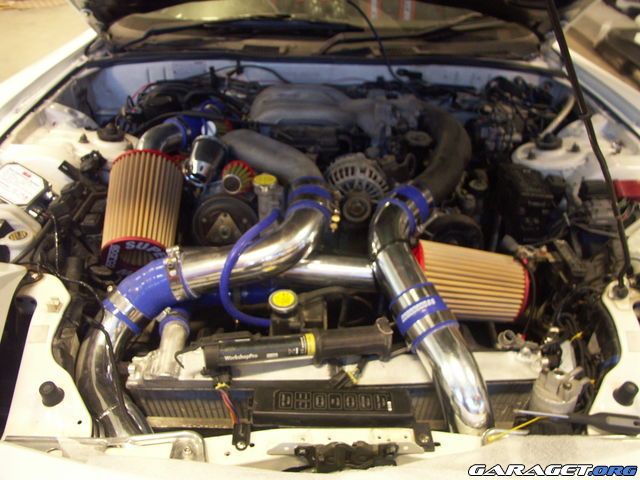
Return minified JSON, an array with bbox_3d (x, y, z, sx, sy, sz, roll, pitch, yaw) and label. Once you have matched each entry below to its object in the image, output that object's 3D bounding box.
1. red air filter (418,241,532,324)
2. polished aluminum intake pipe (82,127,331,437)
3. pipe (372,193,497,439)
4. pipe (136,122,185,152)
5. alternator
[{"bbox_3d":[0.301,0.083,1.030,0.215,0.142,0.142,7,37,0],"label":"red air filter"},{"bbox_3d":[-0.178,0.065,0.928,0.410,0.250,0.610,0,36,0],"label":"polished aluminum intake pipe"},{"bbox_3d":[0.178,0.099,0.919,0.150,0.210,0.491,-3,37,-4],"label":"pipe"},{"bbox_3d":[-0.361,-0.209,1.155,0.115,0.095,0.120,0,36,0],"label":"pipe"},{"bbox_3d":[0.081,-0.114,1.119,0.135,0.135,0.155,0,36,0],"label":"alternator"}]

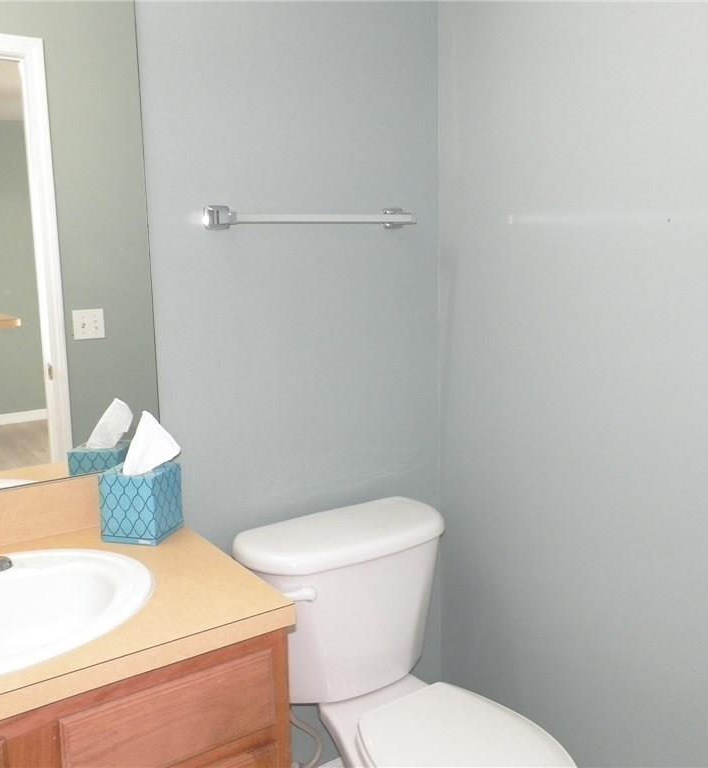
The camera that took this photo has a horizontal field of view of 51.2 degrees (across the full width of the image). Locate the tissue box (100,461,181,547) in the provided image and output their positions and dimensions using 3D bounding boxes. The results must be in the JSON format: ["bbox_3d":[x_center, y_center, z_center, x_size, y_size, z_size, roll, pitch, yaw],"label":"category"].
[{"bbox_3d":[-0.399,0.221,1.399,0.109,0.129,0.109,1,9,14],"label":"tissue box"}]

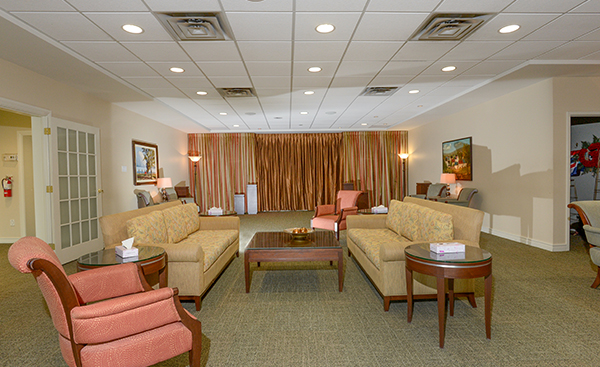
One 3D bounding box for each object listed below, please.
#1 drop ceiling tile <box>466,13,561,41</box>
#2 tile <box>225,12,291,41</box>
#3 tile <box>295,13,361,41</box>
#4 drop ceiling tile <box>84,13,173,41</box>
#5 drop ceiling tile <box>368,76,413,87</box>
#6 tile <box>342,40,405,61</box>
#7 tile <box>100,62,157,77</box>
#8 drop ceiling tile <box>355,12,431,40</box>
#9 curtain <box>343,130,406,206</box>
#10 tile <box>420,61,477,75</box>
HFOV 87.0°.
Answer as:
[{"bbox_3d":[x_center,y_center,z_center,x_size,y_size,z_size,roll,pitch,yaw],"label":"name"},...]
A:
[{"bbox_3d":[2.077,-1.543,3.123,0.610,0.020,0.610,-1,2,-2],"label":"drop ceiling tile"},{"bbox_3d":[-0.366,-1.504,3.042,0.605,0.025,0.600,-1,2,-2],"label":"tile"},{"bbox_3d":[0.249,-1.513,3.064,0.600,0.030,0.600,-1,2,-2],"label":"tile"},{"bbox_3d":[-1.579,-1.488,3.009,0.605,0.025,0.600,-1,2,-2],"label":"drop ceiling tile"},{"bbox_3d":[1.398,-1.592,4.936,0.600,0.030,0.600,-1,2,-2],"label":"drop ceiling tile"},{"bbox_3d":[0.831,-1.537,3.673,0.605,0.025,0.600,-1,2,-2],"label":"tile"},{"bbox_3d":[-2.220,-1.514,4.185,0.605,0.025,0.600,-1,2,-2],"label":"tile"},{"bbox_3d":[0.858,-1.523,3.079,0.610,0.020,0.610,-1,2,-2],"label":"drop ceiling tile"},{"bbox_3d":[2.439,-0.402,10.288,2.131,2.564,0.160,-1,2,-2],"label":"curtain"},{"bbox_3d":[2.030,-1.582,4.350,0.600,0.030,0.600,-1,2,-2],"label":"tile"}]

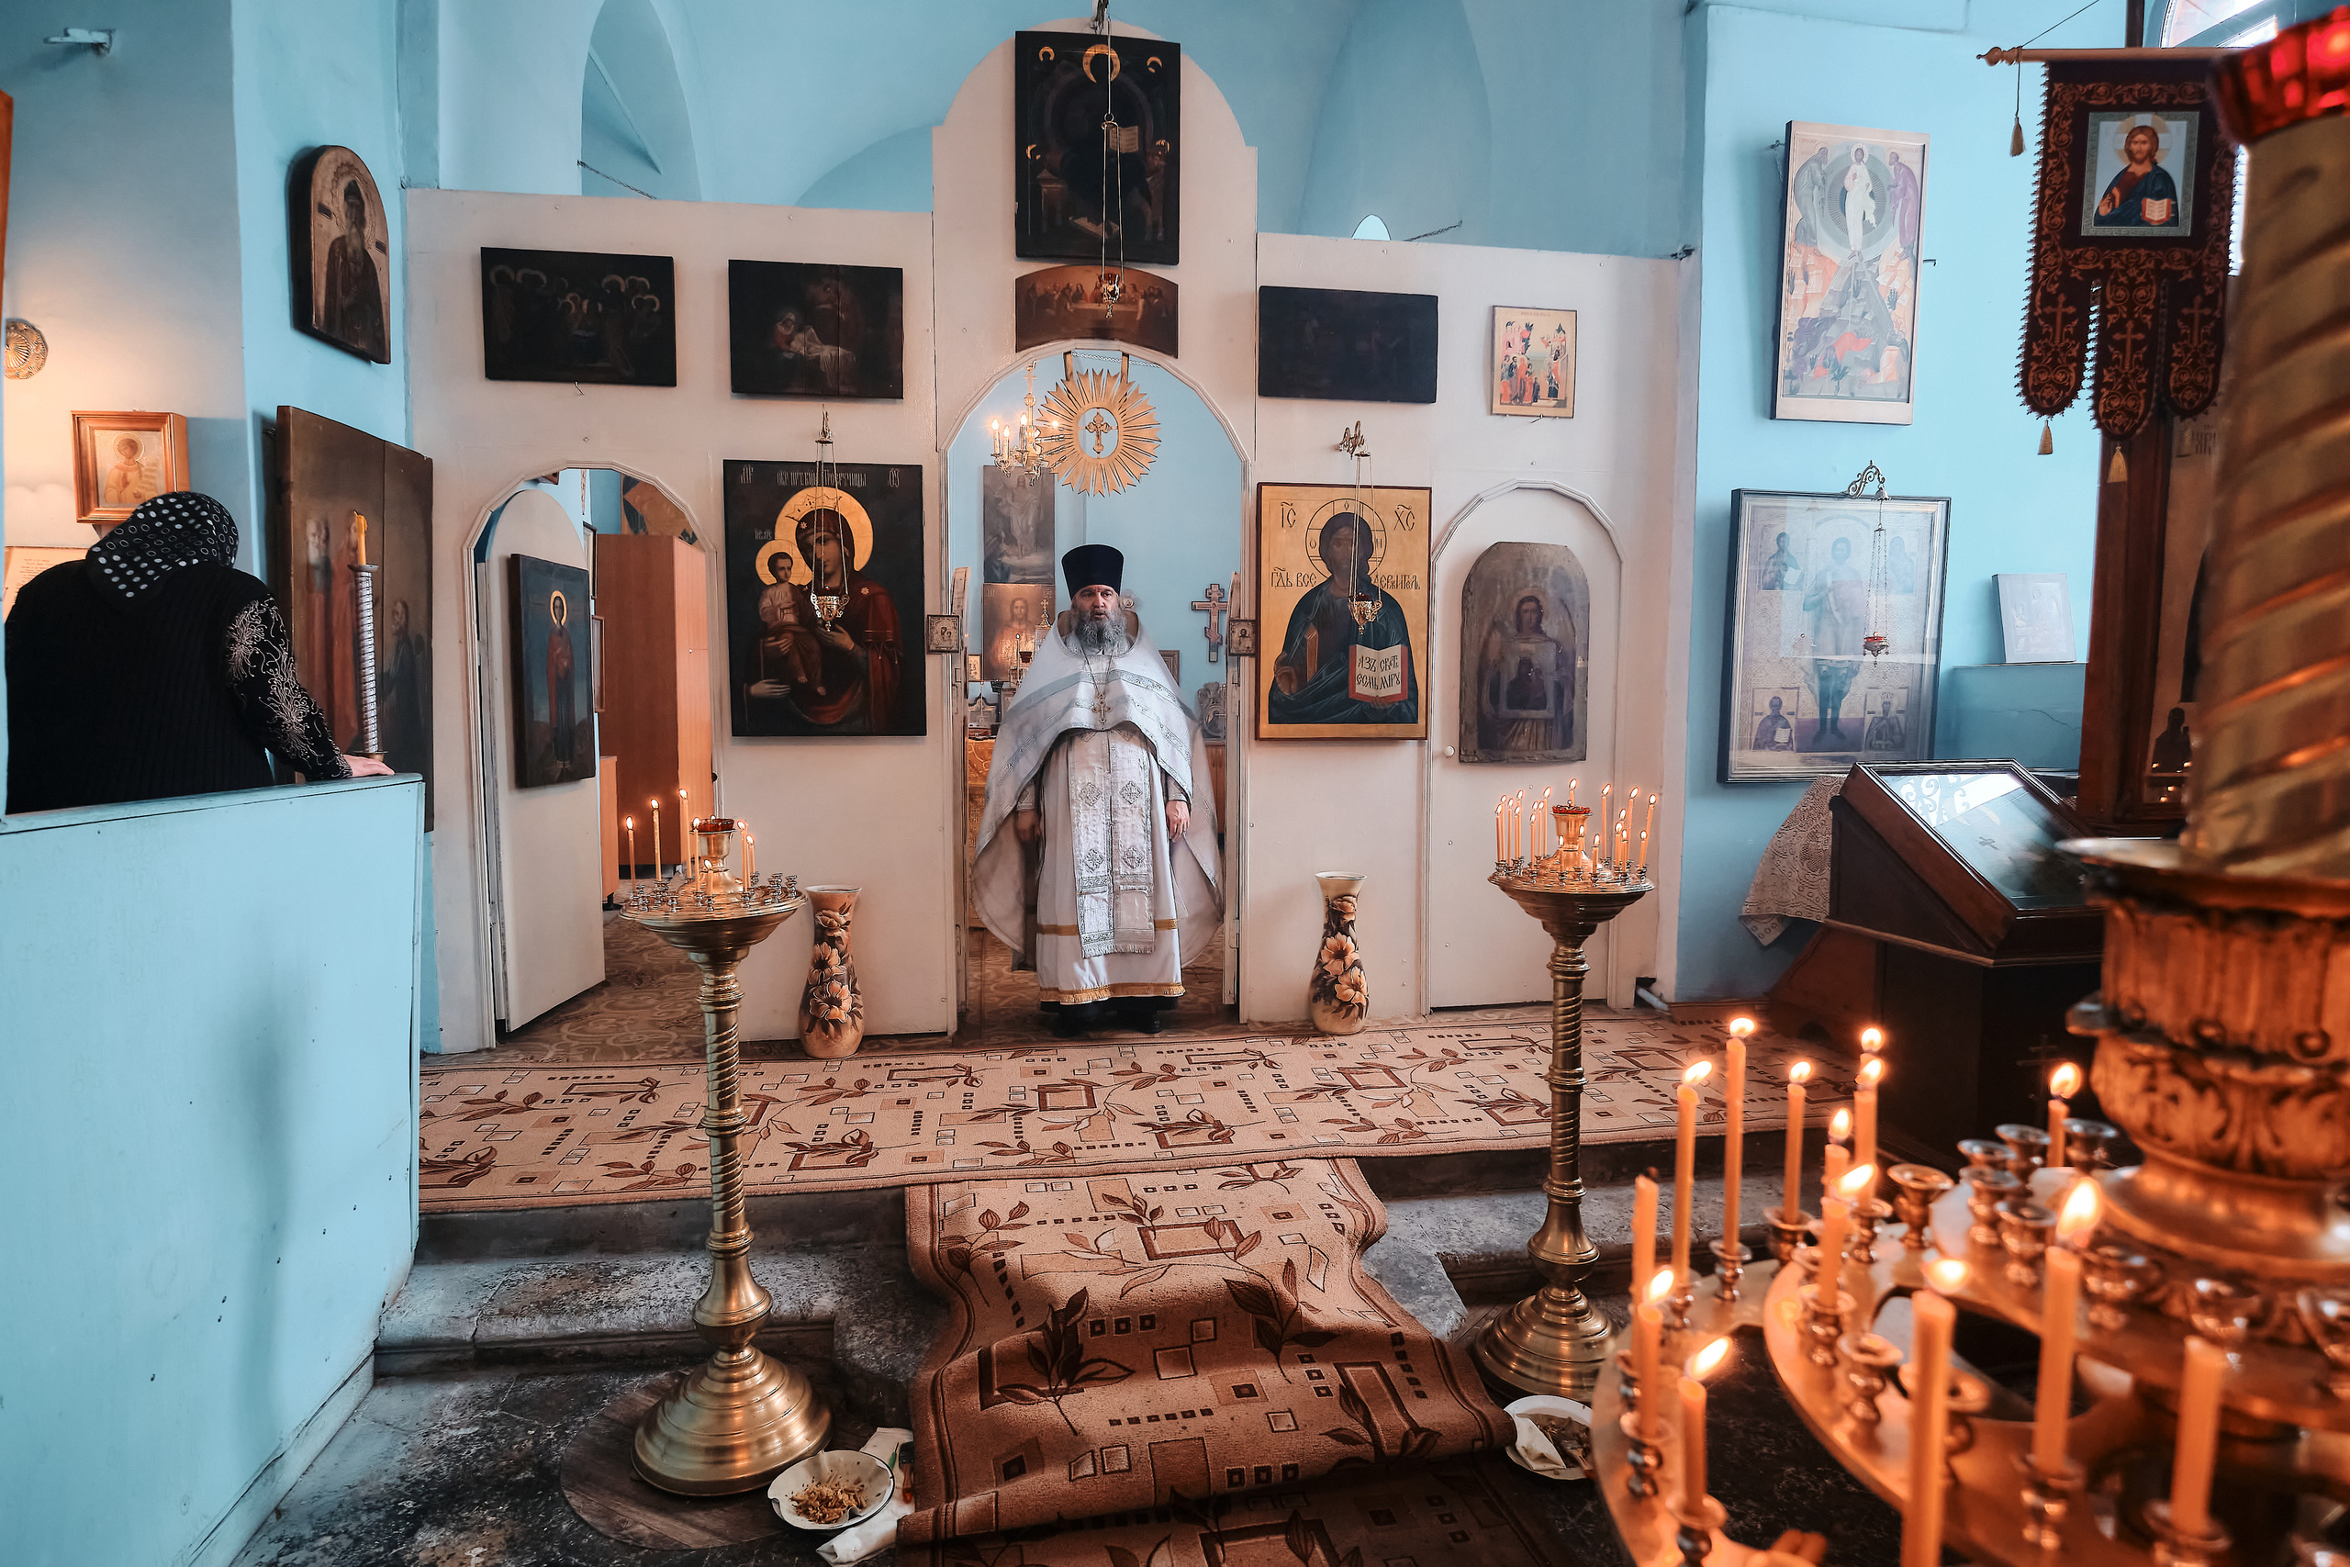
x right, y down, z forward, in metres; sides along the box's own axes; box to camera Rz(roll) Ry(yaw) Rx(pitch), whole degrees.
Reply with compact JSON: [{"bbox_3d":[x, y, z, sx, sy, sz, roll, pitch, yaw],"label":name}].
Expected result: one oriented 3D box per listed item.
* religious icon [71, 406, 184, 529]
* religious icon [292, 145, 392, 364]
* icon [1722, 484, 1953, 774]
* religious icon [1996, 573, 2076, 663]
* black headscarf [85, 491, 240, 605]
[{"bbox_3d":[-2.756,-0.827,2.939,0.246,0.288,0.055,0,4,-5],"label":"religious icon"},{"bbox_3d":[-2.495,-1.601,3.334,0.050,0.555,0.426,3,6,-10],"label":"religious icon"},{"bbox_3d":[2.634,-0.577,4.424,0.986,1.110,0.055,-2,6,-13],"label":"icon"},{"bbox_3d":[3.563,-0.681,4.599,0.317,0.371,0.030,-1,-5,-7],"label":"religious icon"},{"bbox_3d":[-2.005,-0.472,2.205,0.200,0.215,0.230,0,4,-2],"label":"black headscarf"}]

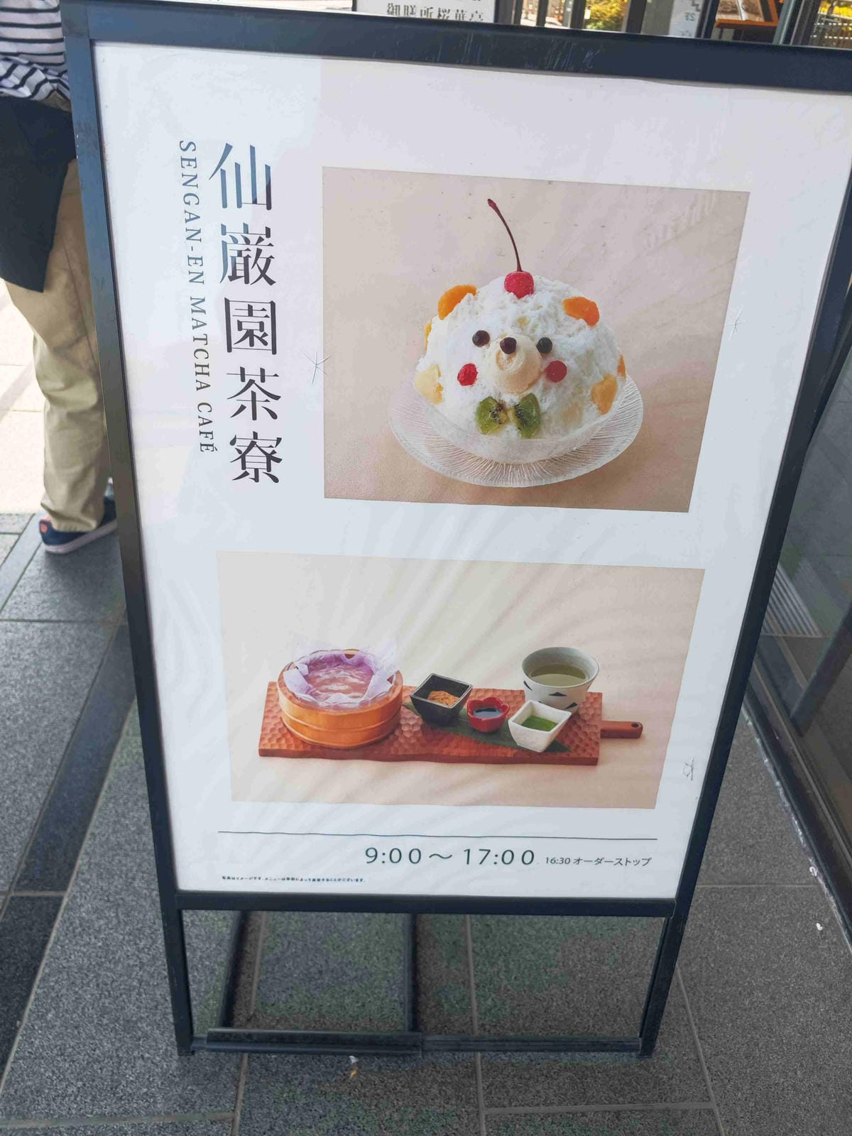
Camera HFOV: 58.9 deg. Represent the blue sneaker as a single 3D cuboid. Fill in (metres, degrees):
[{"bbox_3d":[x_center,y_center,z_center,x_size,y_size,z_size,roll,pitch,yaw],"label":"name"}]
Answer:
[{"bbox_3d":[-0.786,-0.146,1.810,0.100,0.102,0.280,27,45,26],"label":"blue sneaker"}]

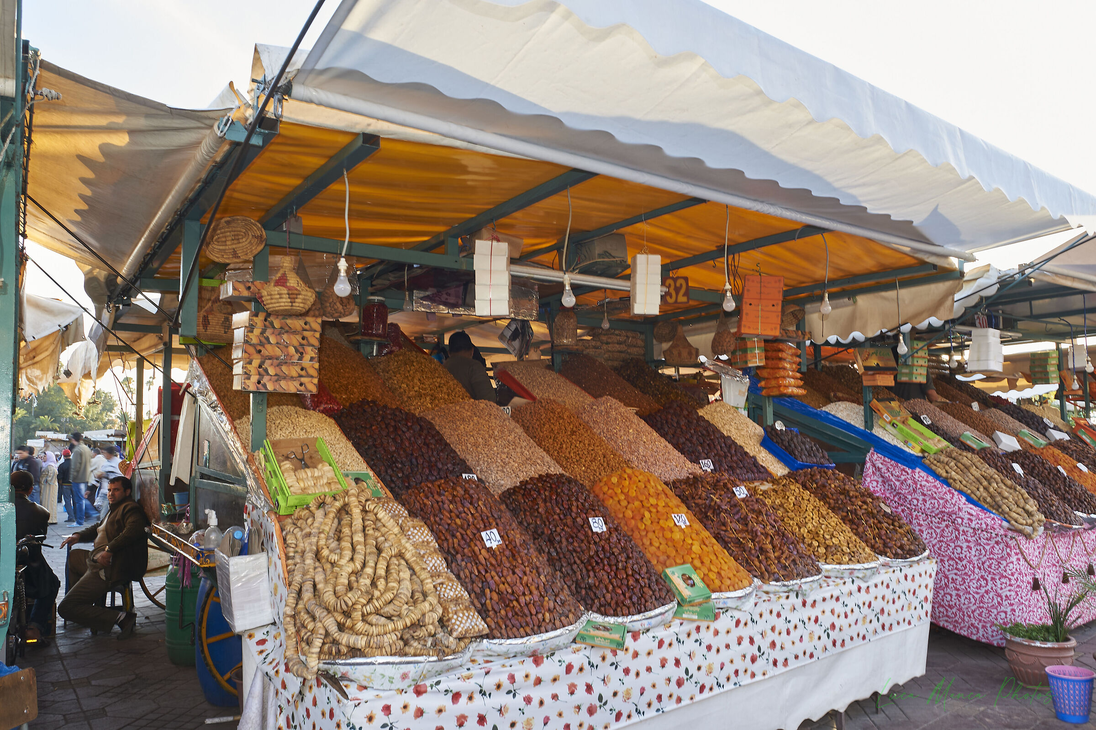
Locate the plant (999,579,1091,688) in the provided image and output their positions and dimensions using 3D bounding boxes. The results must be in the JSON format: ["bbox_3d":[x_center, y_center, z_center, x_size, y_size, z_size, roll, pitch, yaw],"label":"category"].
[{"bbox_3d":[3.029,1.630,4.820,0.520,0.650,0.500,0,-4,0],"label":"plant"}]

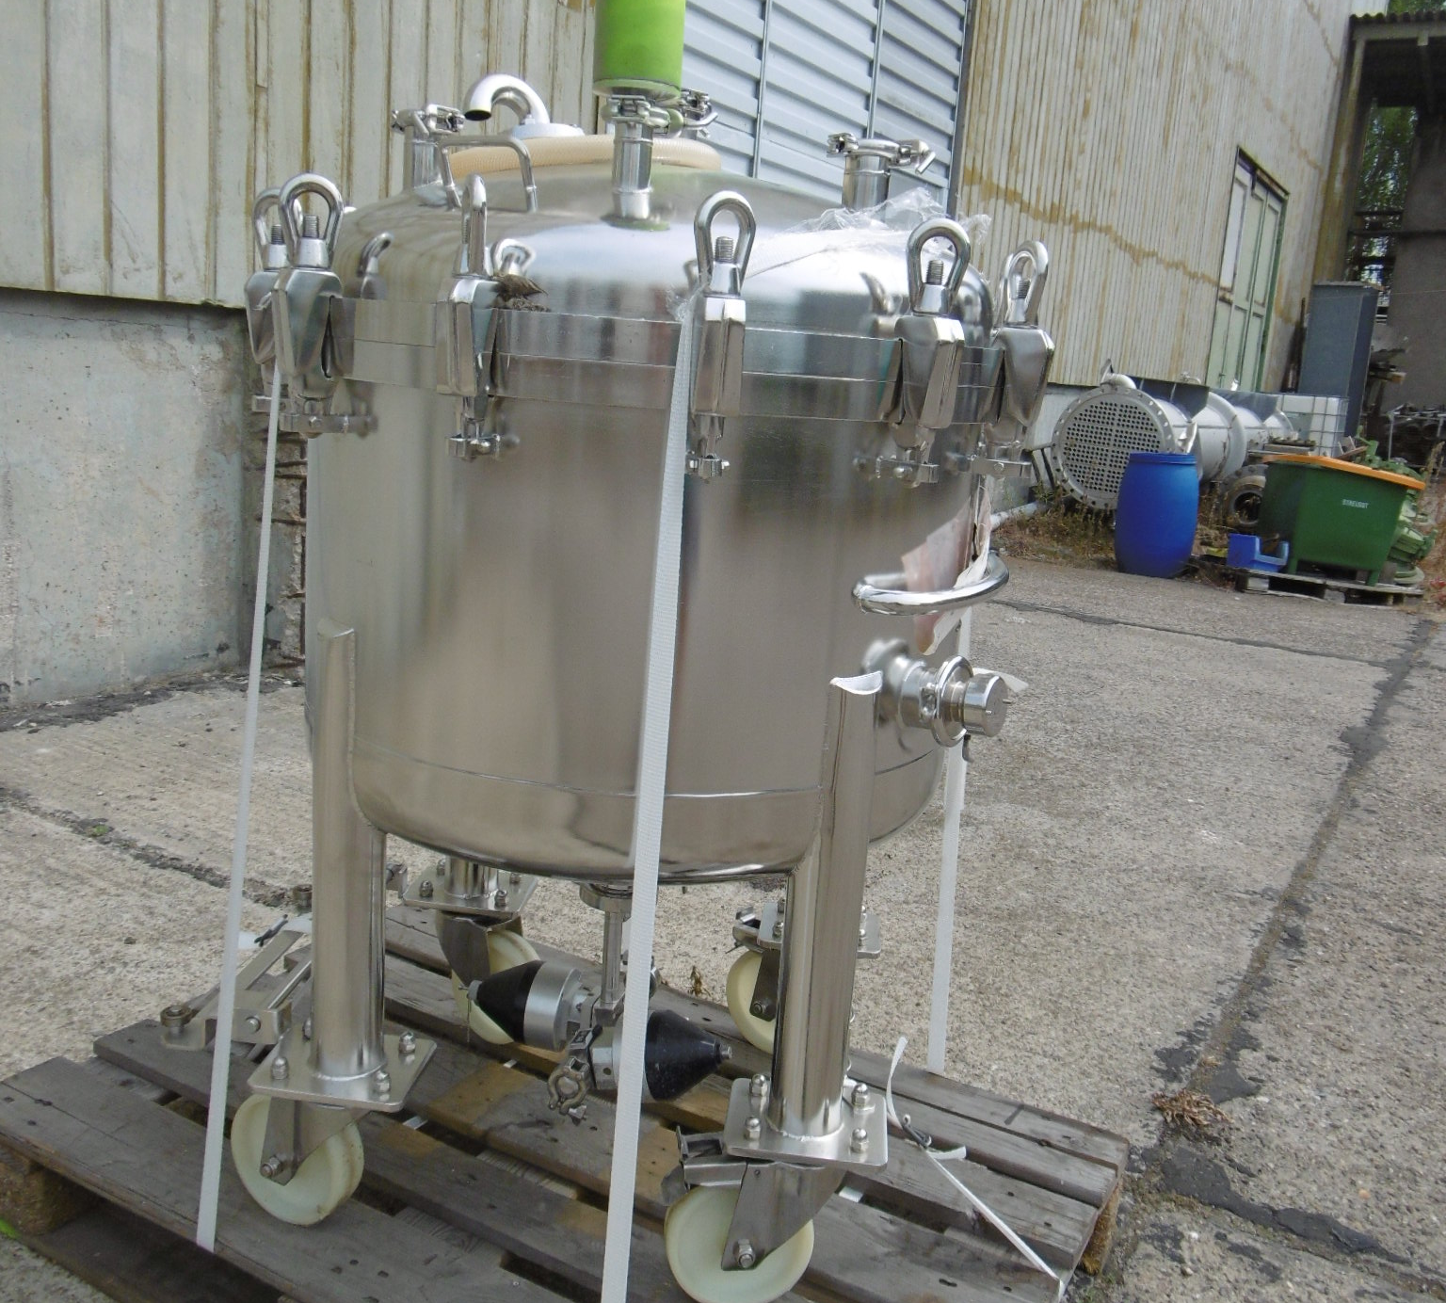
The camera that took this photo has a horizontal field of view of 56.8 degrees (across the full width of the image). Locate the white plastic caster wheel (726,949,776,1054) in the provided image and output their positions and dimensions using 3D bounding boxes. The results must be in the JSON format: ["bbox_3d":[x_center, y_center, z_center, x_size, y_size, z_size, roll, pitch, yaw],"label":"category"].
[{"bbox_3d":[0.076,0.487,1.873,0.148,0.148,0.044,12,13,33],"label":"white plastic caster wheel"}]

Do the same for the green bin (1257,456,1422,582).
[{"bbox_3d":[4.462,-0.989,9.775,0.720,0.830,0.950,6,11,6],"label":"green bin"}]

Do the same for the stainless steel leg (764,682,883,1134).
[{"bbox_3d":[0.102,0.240,1.287,0.072,0.450,0.072,5,11,4],"label":"stainless steel leg"}]

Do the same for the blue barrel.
[{"bbox_3d":[3.185,-1.000,9.869,0.575,0.910,0.575,8,11,18],"label":"blue barrel"}]

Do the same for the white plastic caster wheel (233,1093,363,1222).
[{"bbox_3d":[-0.455,0.533,1.426,0.148,0.148,0.044,9,12,22],"label":"white plastic caster wheel"}]

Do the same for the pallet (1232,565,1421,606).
[{"bbox_3d":[4.409,-0.488,9.789,1.160,0.146,0.800,7,11,14],"label":"pallet"}]

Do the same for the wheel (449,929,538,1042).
[{"bbox_3d":[-0.305,0.464,1.841,0.148,0.148,0.044,11,13,31],"label":"wheel"}]

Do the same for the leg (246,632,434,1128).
[{"bbox_3d":[-0.367,0.203,1.323,0.152,0.460,0.152,5,11,4],"label":"leg"}]

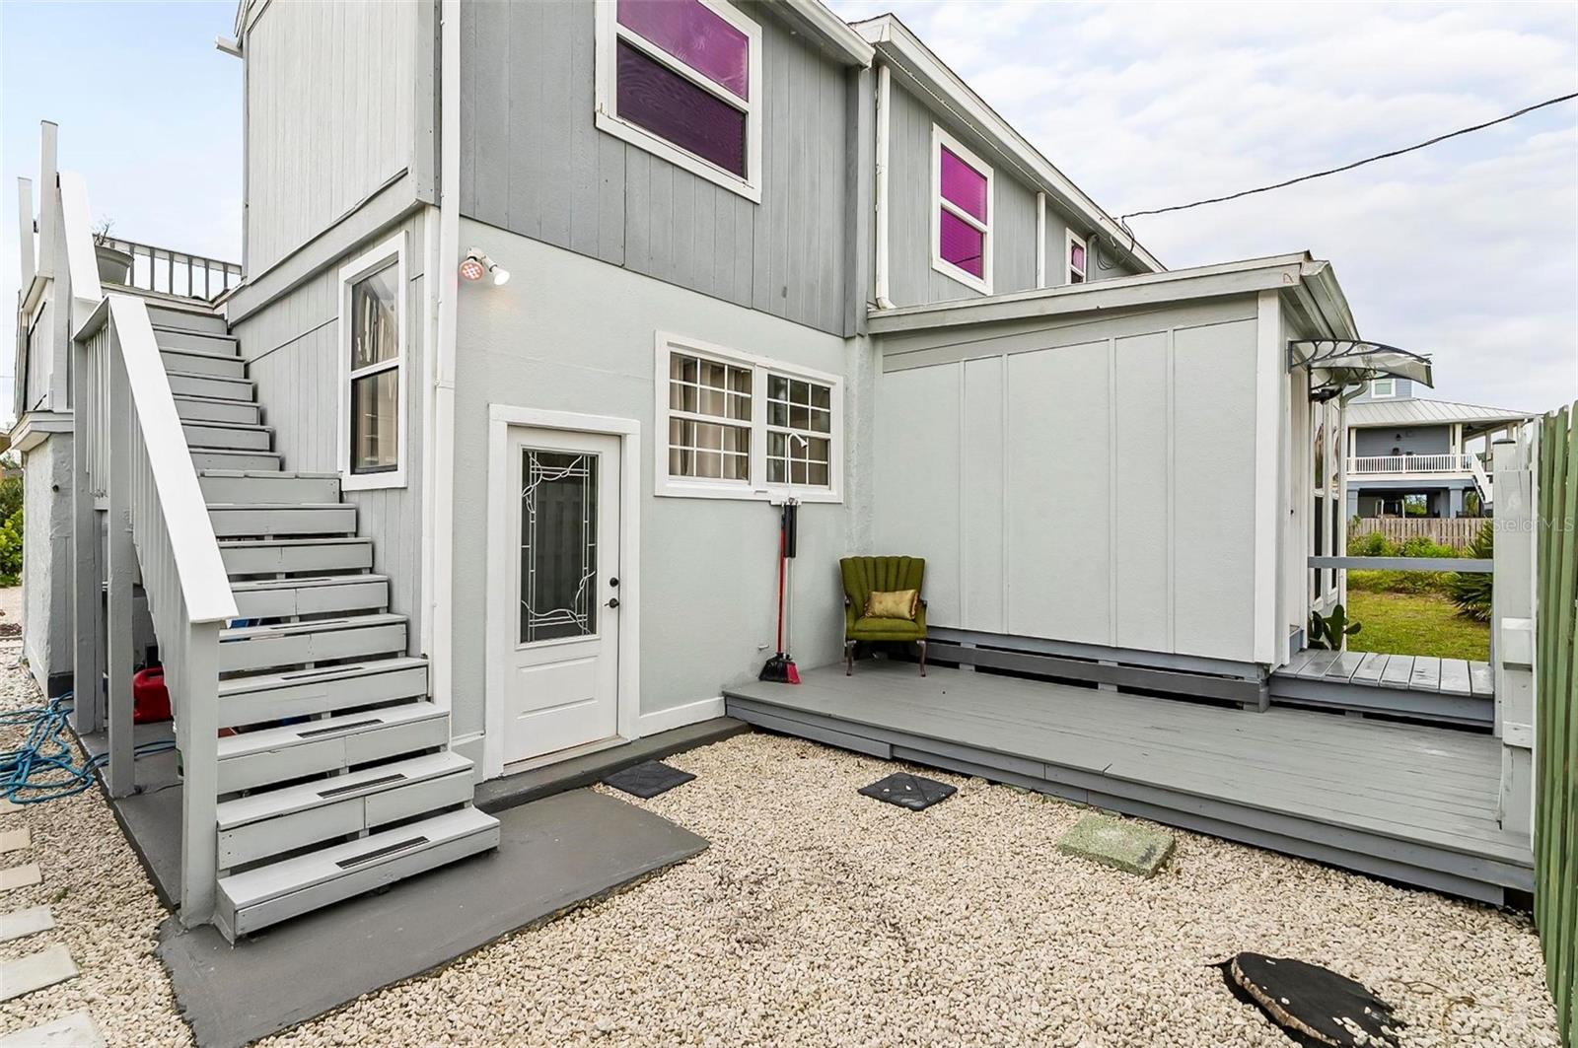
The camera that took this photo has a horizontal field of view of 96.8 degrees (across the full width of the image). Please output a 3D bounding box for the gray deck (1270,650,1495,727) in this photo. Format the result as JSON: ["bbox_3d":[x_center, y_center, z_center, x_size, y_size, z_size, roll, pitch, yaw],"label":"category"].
[{"bbox_3d":[4.523,1.194,5.367,1.240,0.200,1.500,1,0,39],"label":"gray deck"}]

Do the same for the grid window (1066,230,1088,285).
[{"bbox_3d":[4.202,-3.646,10.203,0.070,1.041,0.821,1,0,43],"label":"grid window"}]

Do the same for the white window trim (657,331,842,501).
[{"bbox_3d":[-0.220,-0.778,5.747,0.070,1.169,2.105,1,0,43],"label":"white window trim"}]

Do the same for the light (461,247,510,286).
[{"bbox_3d":[-1.723,-1.461,3.971,0.180,0.190,0.250,1,0,43],"label":"light"}]

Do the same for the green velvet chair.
[{"bbox_3d":[0.845,0.817,6.369,0.740,1.000,0.700,0,0,5],"label":"green velvet chair"}]

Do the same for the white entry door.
[{"bbox_3d":[-1.448,0.427,4.493,0.050,2.041,0.800,1,0,43],"label":"white entry door"}]

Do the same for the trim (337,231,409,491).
[{"bbox_3d":[-2.678,-0.975,4.481,1.050,1.510,0.070,1,0,40],"label":"trim"}]

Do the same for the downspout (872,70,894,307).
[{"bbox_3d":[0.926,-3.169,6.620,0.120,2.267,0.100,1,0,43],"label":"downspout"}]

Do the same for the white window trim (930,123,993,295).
[{"bbox_3d":[1.963,-3.438,7.813,0.070,1.496,1.329,1,0,43],"label":"white window trim"}]

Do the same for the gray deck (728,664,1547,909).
[{"bbox_3d":[1.891,1.431,4.939,4.400,0.200,2.100,1,0,39],"label":"gray deck"}]

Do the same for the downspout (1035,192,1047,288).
[{"bbox_3d":[3.311,-3.184,9.198,0.090,2.279,0.100,1,0,43],"label":"downspout"}]

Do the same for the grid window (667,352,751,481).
[{"bbox_3d":[-0.592,-0.802,5.364,0.070,0.950,0.837,1,0,43],"label":"grid window"}]

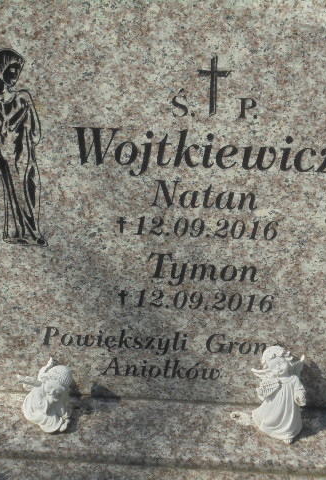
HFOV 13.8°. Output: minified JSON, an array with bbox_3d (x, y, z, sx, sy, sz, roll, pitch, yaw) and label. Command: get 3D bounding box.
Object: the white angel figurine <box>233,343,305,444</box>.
[{"bbox_3d":[0.120,0.157,1.438,0.070,0.116,0.061,-14,39,-18],"label":"white angel figurine"}]

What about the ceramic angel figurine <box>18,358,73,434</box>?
[{"bbox_3d":[-0.126,0.164,1.456,0.051,0.082,0.055,-24,43,-28],"label":"ceramic angel figurine"}]

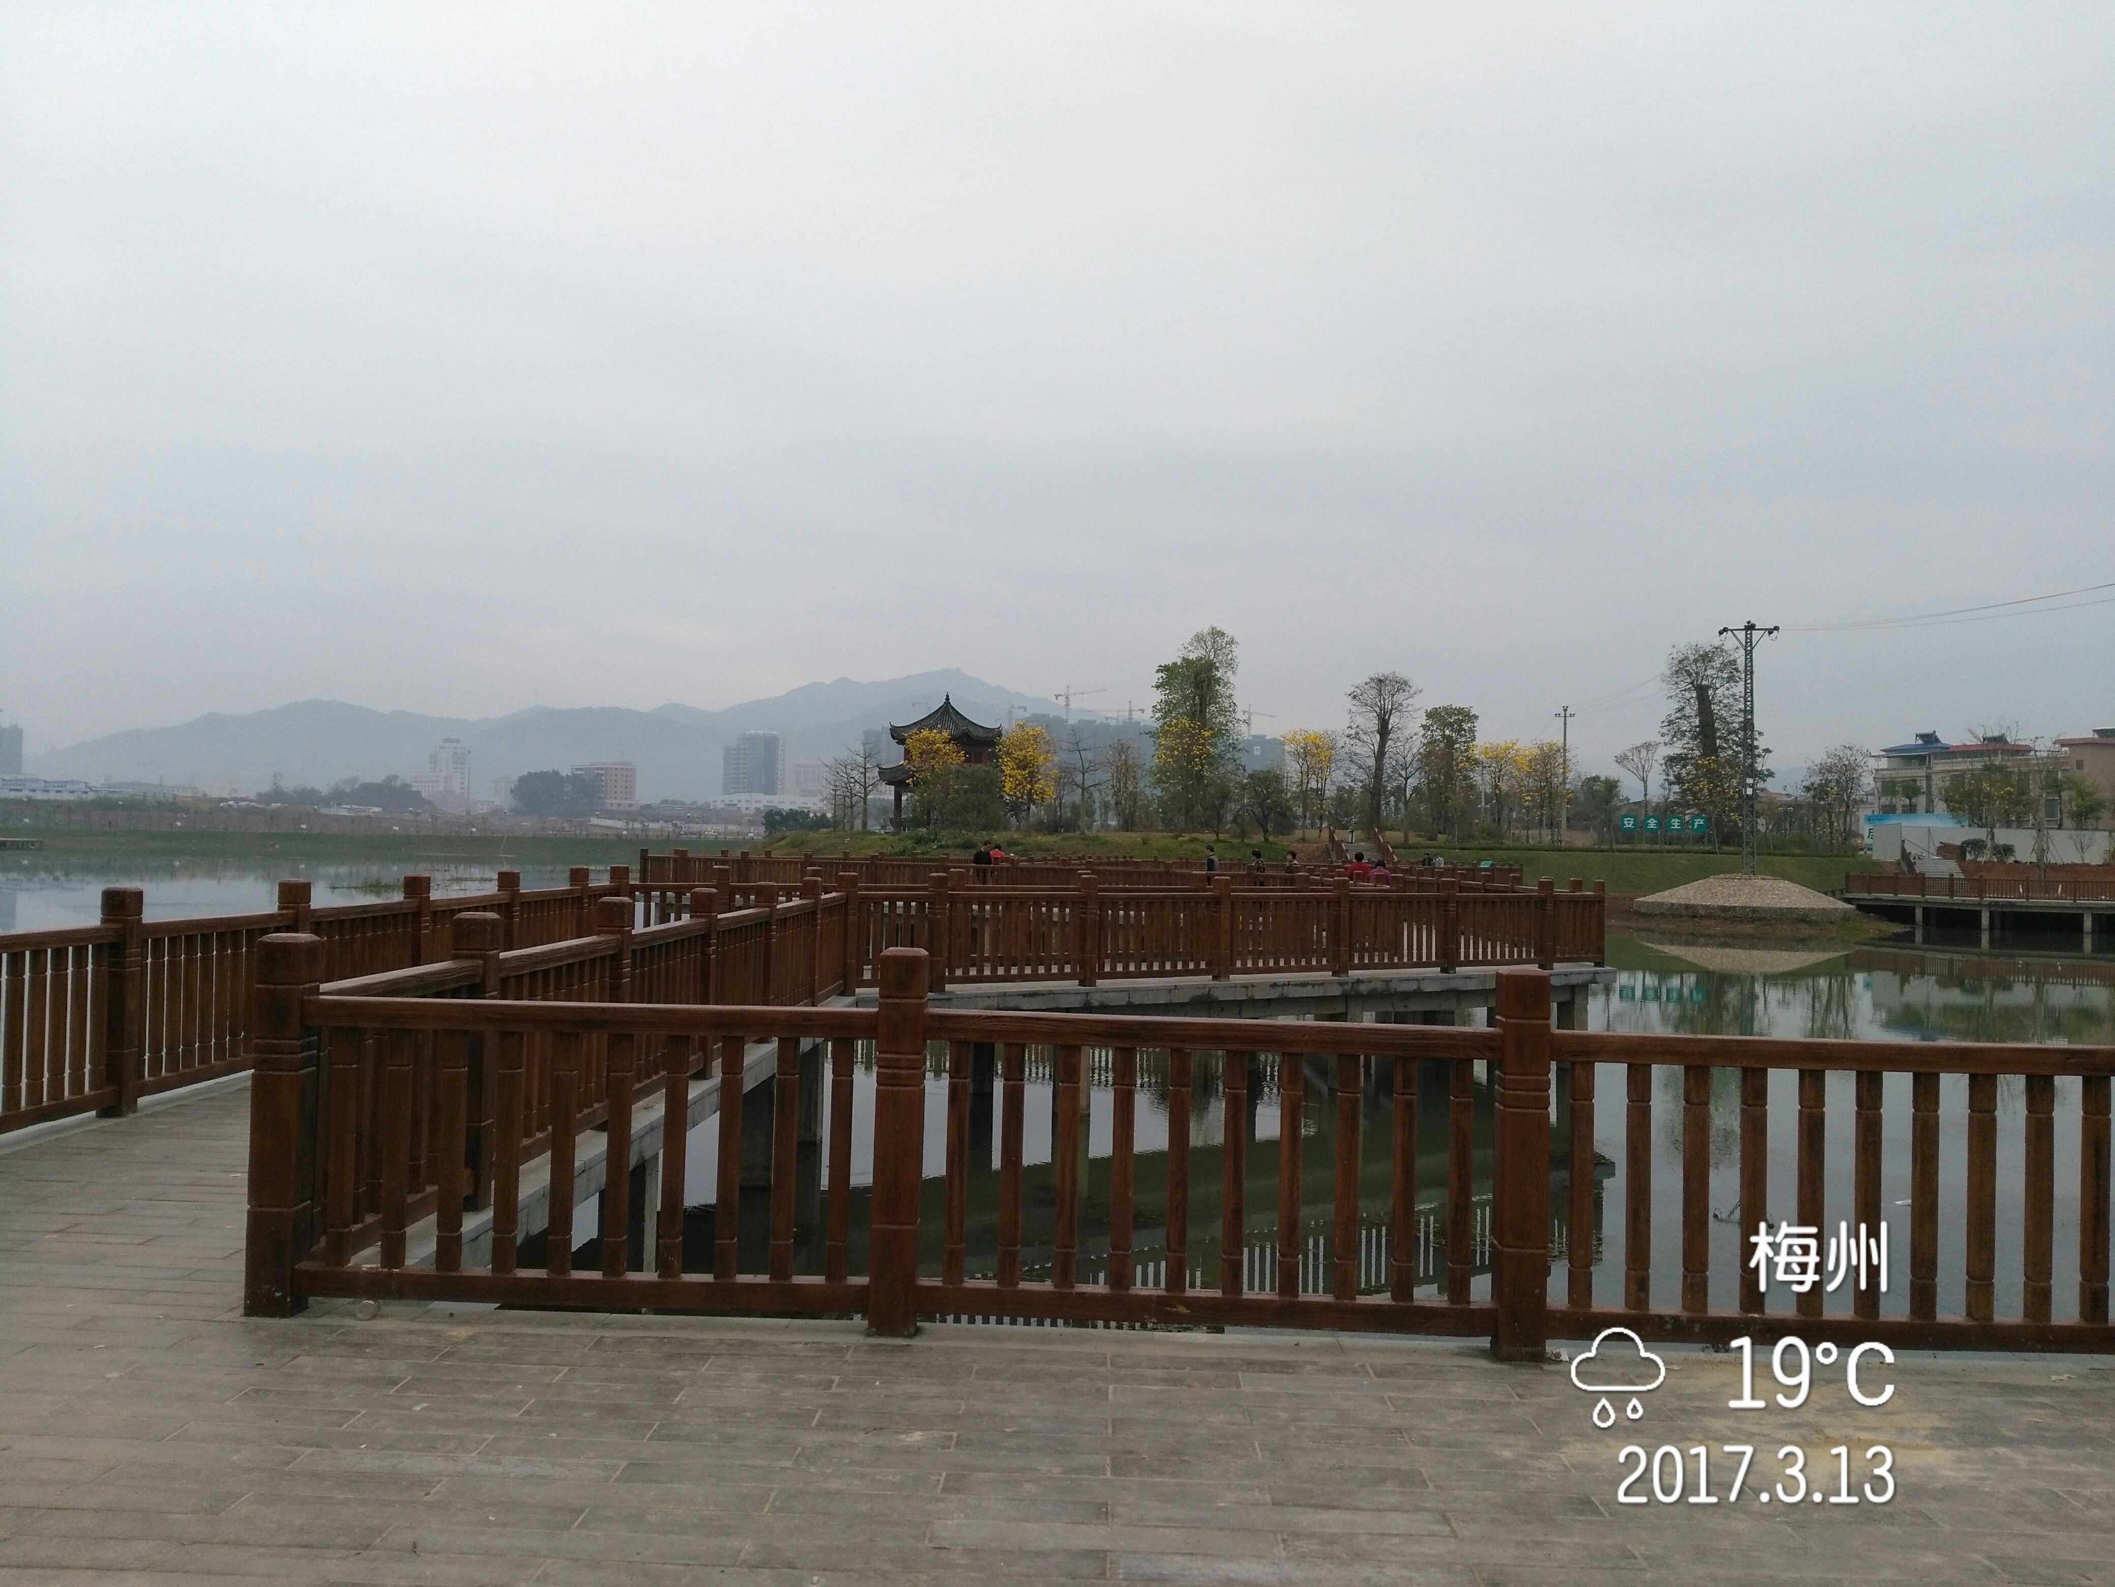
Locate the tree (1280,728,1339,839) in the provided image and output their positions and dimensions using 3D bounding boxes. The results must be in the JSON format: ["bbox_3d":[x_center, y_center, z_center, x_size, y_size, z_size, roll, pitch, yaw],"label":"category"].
[{"bbox_3d":[15.855,-0.652,108.000,3.650,6.940,3.650,1,-2,8],"label":"tree"}]

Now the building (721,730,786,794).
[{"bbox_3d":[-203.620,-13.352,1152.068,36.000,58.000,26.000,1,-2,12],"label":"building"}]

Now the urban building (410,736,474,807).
[{"bbox_3d":[-398.084,-11.771,1108.000,33.000,47.810,24.000,1,-2,12],"label":"urban building"}]

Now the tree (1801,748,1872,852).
[{"bbox_3d":[46.904,0.274,103.000,4.180,6.420,4.180,1,-2,24],"label":"tree"}]

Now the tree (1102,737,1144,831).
[{"bbox_3d":[4.478,-0.644,115.912,2.800,6.440,2.710,1,-2,2],"label":"tree"}]

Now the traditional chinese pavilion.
[{"bbox_3d":[-7.060,-1.925,110.759,8.600,8.900,7.800,1,-2,11],"label":"traditional chinese pavilion"}]

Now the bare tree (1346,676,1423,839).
[{"bbox_3d":[20.742,-2.422,109.018,4.950,10.630,4.800,1,-2,11],"label":"bare tree"}]

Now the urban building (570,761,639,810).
[{"bbox_3d":[-248.225,-4.077,938.000,20.000,26.950,33.000,3,-2,-41],"label":"urban building"}]

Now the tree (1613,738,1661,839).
[{"bbox_3d":[38.526,-0.165,113.647,3.180,6.810,3.090,1,-2,19],"label":"tree"}]

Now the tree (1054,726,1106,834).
[{"bbox_3d":[1.421,-0.895,108.987,3.160,6.950,3.060,1,-2,1],"label":"tree"}]

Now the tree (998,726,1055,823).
[{"bbox_3d":[-1.982,-1.129,114.000,3.850,7.100,3.850,1,-2,-1],"label":"tree"}]

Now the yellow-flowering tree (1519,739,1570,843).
[{"bbox_3d":[29.916,-0.152,105.000,3.140,6.490,3.140,1,-2,16],"label":"yellow-flowering tree"}]

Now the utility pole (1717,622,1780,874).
[{"bbox_3d":[31.931,-2.079,79.000,2.700,11.640,0.850,1,-2,20],"label":"utility pole"}]

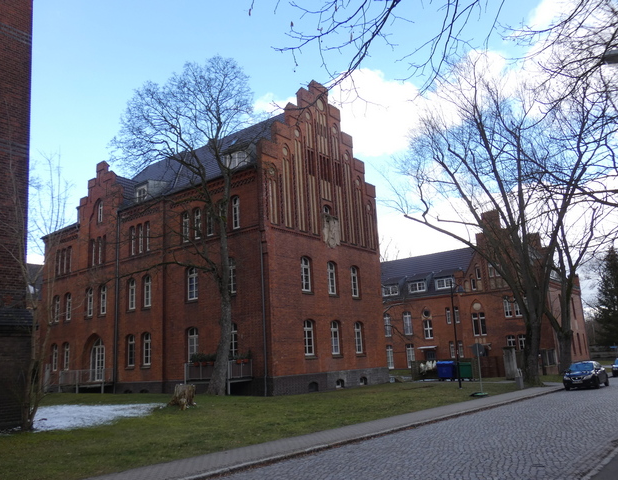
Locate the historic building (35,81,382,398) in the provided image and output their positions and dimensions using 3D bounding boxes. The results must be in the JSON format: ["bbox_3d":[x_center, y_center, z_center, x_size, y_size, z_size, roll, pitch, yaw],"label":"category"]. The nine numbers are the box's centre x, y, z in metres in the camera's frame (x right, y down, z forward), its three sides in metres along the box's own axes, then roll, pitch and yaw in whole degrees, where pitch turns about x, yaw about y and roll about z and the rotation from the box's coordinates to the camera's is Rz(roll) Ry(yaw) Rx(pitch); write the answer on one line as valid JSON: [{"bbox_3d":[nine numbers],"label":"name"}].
[{"bbox_3d":[-9.291,1.460,44.265,27.368,21.894,13.661,-12,-15,35],"label":"historic building"}]

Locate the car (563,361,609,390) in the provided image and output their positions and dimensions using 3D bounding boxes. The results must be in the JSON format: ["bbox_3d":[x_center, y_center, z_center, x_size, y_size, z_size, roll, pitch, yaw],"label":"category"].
[{"bbox_3d":[16.400,8.000,30.600,1.760,1.450,4.200,-14,-16,39],"label":"car"}]

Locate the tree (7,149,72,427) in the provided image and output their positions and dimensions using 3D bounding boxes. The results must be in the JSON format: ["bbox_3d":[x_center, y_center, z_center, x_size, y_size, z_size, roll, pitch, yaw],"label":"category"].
[{"bbox_3d":[-7.798,1.149,14.800,1.900,8.100,1.900,3,-14,-28],"label":"tree"}]

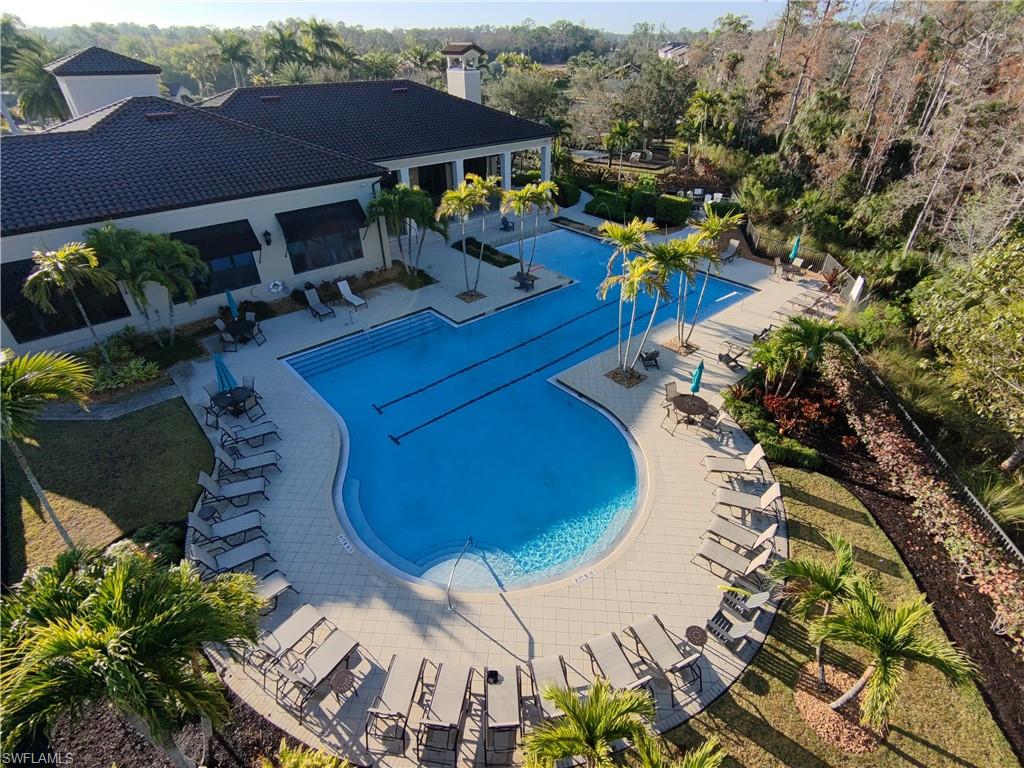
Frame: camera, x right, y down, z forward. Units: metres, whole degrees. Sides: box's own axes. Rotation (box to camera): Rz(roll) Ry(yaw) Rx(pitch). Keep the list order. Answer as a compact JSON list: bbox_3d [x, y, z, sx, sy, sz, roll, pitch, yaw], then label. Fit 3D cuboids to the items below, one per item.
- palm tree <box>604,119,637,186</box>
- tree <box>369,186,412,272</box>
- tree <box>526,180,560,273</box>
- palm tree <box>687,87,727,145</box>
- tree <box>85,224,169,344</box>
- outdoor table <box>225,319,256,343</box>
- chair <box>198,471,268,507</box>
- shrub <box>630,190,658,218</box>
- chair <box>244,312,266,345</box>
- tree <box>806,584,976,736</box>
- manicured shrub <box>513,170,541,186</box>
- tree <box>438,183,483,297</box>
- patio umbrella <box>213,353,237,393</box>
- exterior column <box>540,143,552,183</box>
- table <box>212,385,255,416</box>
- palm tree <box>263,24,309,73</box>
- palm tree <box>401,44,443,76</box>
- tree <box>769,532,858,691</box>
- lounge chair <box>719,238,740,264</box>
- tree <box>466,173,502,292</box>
[{"bbox_3d":[9.671,-20.088,44.671,2.900,6.000,2.900,0,34,0],"label":"palm tree"},{"bbox_3d":[-6.348,-8.122,27.019,2.500,4.700,2.500,-7,35,-10],"label":"tree"},{"bbox_3d":[1.613,-8.319,27.019,1.770,4.920,1.770,1,34,0],"label":"tree"},{"bbox_3d":[20.763,-27.928,54.384,3.770,6.960,3.770,1,34,0],"label":"palm tree"},{"bbox_3d":[-16.167,-3.998,21.535,2.800,5.400,2.600,-26,42,-33],"label":"tree"},{"bbox_3d":[-11.387,-2.071,21.286,1.250,0.720,1.250,1,34,0],"label":"outdoor table"},{"bbox_3d":[-7.788,2.875,13.983,1.820,0.880,0.670,-9,36,-14],"label":"chair"},{"bbox_3d":[10.633,-13.958,39.390,1.400,1.800,2.000,-26,42,-33],"label":"shrub"},{"bbox_3d":[-11.809,-2.318,23.048,0.700,0.920,0.620,9,35,13],"label":"chair"},{"bbox_3d":[6.581,5.066,9.053,2.230,3.200,2.230,1,34,0],"label":"tree"},{"bbox_3d":[1.446,-19.035,46.484,2.900,1.450,1.300,-5,35,-9],"label":"manicured shrub"},{"bbox_3d":[-2.568,-7.405,26.192,2.500,5.800,2.400,0,34,0],"label":"tree"},{"bbox_3d":[-9.728,-0.026,17.081,0.650,2.400,0.650,-21,40,-28],"label":"patio umbrella"},{"bbox_3d":[2.837,-17.662,42.436,0.700,4.500,0.660,-26,42,-33],"label":"exterior column"},{"bbox_3d":[-10.259,0.740,18.728,1.300,0.730,1.300,0,34,0],"label":"table"},{"bbox_3d":[-24.800,-33.608,57.243,5.040,11.910,5.040,1,34,0],"label":"palm tree"},{"bbox_3d":[-9.956,-32.098,57.069,4.900,10.600,4.900,-5,34,-7],"label":"palm tree"},{"bbox_3d":[6.205,4.809,10.696,1.950,2.750,2.000,1,34,0],"label":"tree"},{"bbox_3d":[13.500,-8.251,31.425,0.700,1.020,1.850,29,43,35],"label":"lounge chair"},{"bbox_3d":[-1.304,-7.205,24.523,1.670,5.820,1.670,1,34,0],"label":"tree"}]

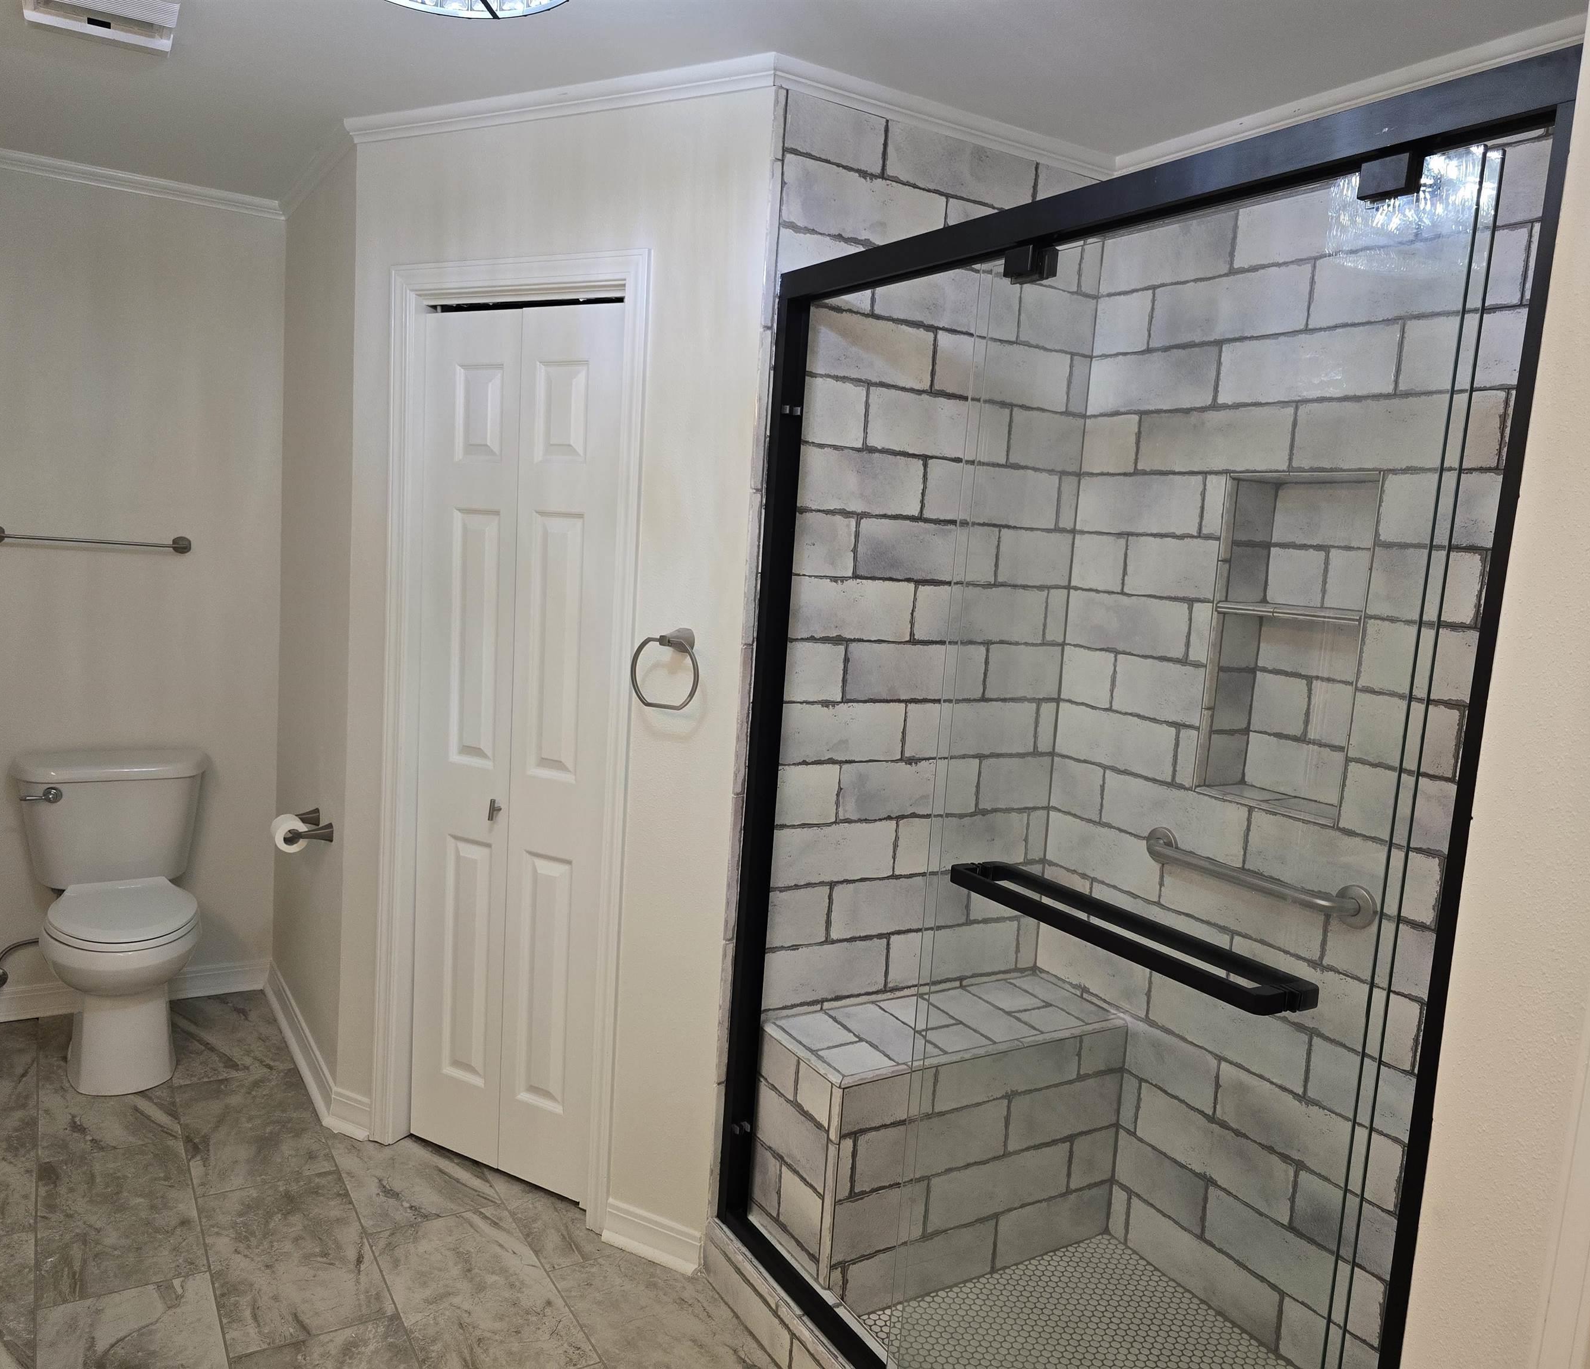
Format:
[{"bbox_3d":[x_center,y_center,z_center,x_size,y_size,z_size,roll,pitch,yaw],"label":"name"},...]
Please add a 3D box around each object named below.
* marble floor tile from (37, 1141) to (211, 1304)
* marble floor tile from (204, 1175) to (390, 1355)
[{"bbox_3d":[-1.484,1.171,2.669,0.303,0.014,0.597,-1,8,-32],"label":"marble floor tile"},{"bbox_3d":[-1.070,1.210,2.575,0.303,0.014,0.593,-1,8,-32],"label":"marble floor tile"}]

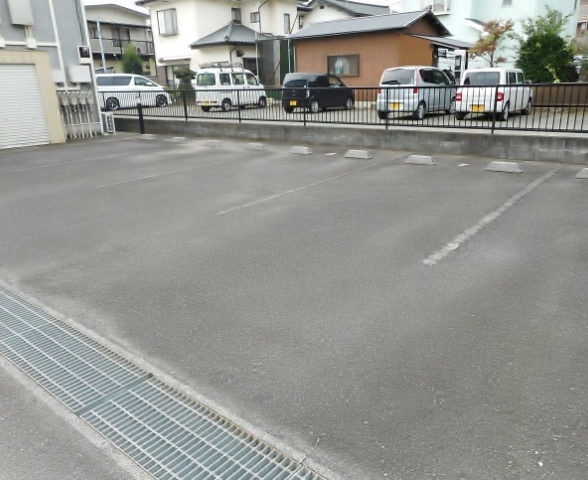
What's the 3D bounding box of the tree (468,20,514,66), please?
[{"bbox_3d":[8.825,-7.982,20.879,2.050,3.690,1.950,13,24,37],"label":"tree"}]

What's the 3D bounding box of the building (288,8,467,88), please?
[{"bbox_3d":[4.377,-8.932,23.260,7.700,4.150,5.300,13,24,37],"label":"building"}]

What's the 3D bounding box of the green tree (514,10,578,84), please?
[{"bbox_3d":[10.175,-7.335,18.768,2.580,3.760,2.450,13,24,37],"label":"green tree"}]

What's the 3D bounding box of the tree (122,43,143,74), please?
[{"bbox_3d":[-10.698,-11.054,30.814,1.450,3.900,1.380,13,24,37],"label":"tree"}]

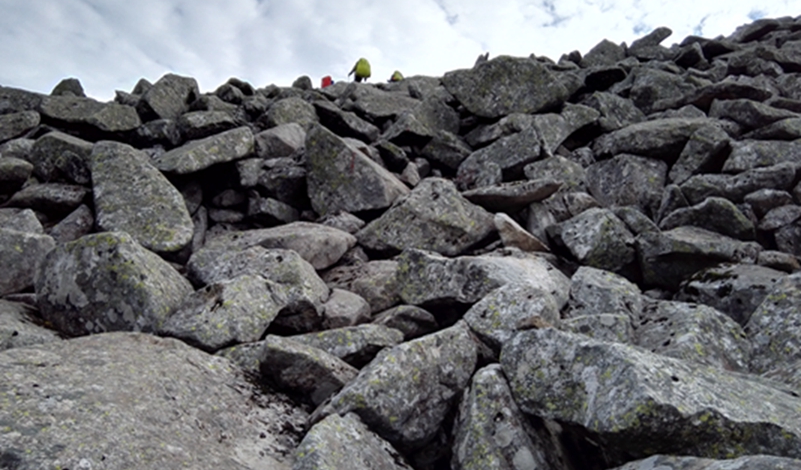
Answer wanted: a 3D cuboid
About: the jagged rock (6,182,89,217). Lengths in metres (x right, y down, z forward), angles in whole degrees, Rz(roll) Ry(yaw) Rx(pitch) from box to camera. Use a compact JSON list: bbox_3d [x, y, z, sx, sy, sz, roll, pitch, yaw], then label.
[{"bbox_3d":[-2.903,-0.292,5.516,0.674,0.296,0.462,2,-7,-15],"label":"jagged rock"}]

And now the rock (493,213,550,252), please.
[{"bbox_3d":[0.819,-0.023,4.500,0.367,0.261,0.220,-2,-9,10],"label":"rock"}]

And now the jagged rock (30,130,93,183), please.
[{"bbox_3d":[-4.044,-0.930,8.000,0.640,0.550,0.550,2,-6,-14],"label":"jagged rock"}]

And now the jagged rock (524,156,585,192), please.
[{"bbox_3d":[1.410,-0.541,6.100,0.520,0.320,0.420,-1,-6,7],"label":"jagged rock"}]

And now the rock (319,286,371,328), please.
[{"bbox_3d":[-0.279,0.378,3.400,0.250,0.210,0.220,0,-6,-2],"label":"rock"}]

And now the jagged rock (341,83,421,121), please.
[{"bbox_3d":[-0.367,-2.430,12.300,1.400,0.550,0.950,0,-6,-1],"label":"jagged rock"}]

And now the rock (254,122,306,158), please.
[{"bbox_3d":[-1.288,-1.025,7.200,0.546,0.376,0.420,2,-9,-10],"label":"rock"}]

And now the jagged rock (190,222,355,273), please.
[{"bbox_3d":[-0.833,0.107,4.364,1.068,0.389,0.668,1,-7,-5],"label":"jagged rock"}]

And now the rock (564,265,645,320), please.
[{"bbox_3d":[1.056,0.319,3.487,0.406,0.320,0.356,-1,-7,9],"label":"rock"}]

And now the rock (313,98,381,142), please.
[{"bbox_3d":[-0.737,-1.577,9.160,0.929,0.571,0.639,0,-7,-2],"label":"rock"}]

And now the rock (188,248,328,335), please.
[{"bbox_3d":[-0.778,0.302,3.650,0.740,0.440,0.500,1,-6,-6],"label":"rock"}]

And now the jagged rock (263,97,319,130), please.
[{"bbox_3d":[-1.551,-1.668,9.450,0.789,0.541,0.621,1,-7,-5],"label":"jagged rock"}]

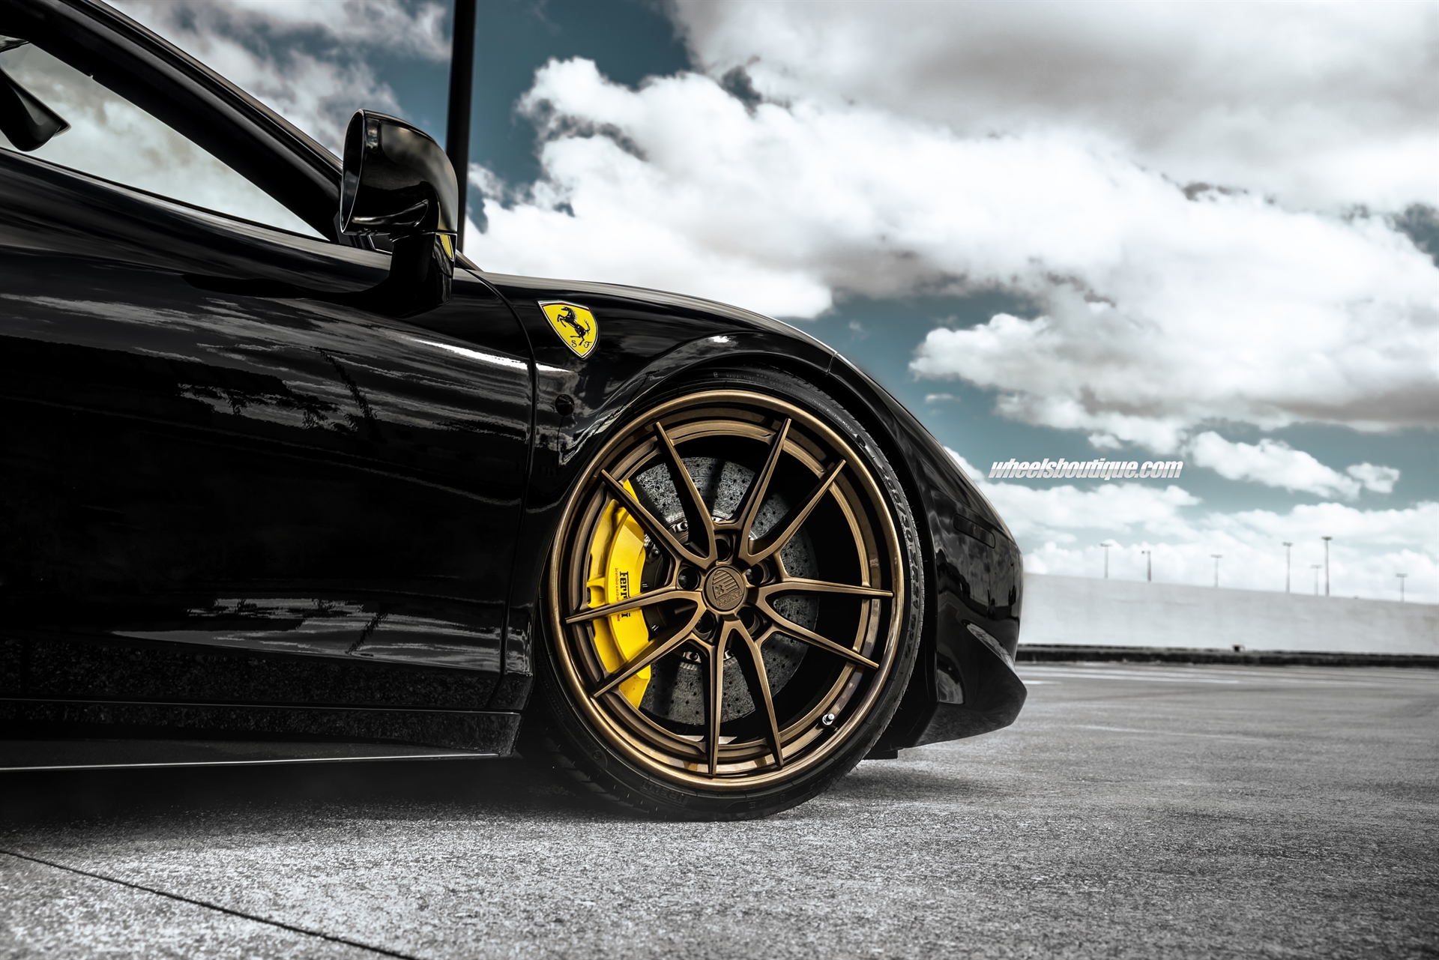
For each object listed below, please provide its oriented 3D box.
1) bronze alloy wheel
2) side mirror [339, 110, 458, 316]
[{"bbox_3d":[-0.031,0.163,2.384,0.680,0.678,0.255,4,-6,-27],"label":"bronze alloy wheel"},{"bbox_3d":[-0.426,-0.351,2.116,0.155,0.255,0.220,4,-6,-27],"label":"side mirror"}]

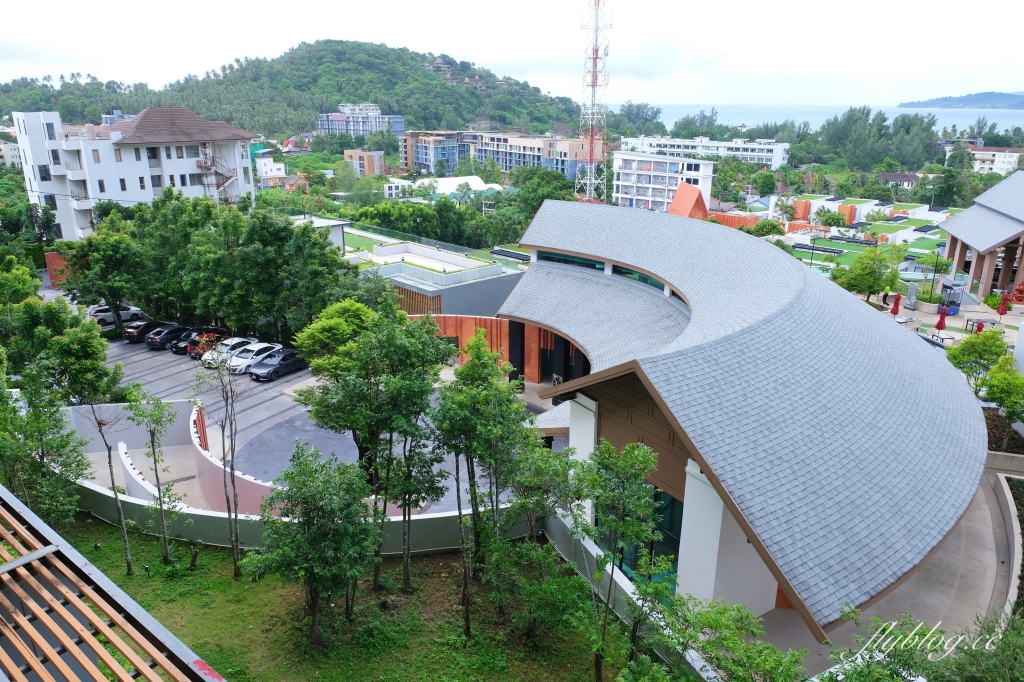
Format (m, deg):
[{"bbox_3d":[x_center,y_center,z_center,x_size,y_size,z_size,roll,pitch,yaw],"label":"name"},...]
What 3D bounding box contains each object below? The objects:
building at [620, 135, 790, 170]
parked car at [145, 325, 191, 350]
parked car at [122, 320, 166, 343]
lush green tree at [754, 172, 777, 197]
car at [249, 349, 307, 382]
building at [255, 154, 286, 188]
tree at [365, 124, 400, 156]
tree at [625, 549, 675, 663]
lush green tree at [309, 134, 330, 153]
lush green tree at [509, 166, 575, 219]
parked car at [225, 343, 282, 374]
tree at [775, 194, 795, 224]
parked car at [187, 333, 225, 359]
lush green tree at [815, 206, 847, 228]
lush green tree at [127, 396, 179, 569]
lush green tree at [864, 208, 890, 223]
[{"bbox_3d":[77.038,-74.817,275.569,62.000,13.000,14.000,11,22,29],"label":"building"},{"bbox_3d":[-27.628,-0.501,56.105,1.780,1.460,4.500,12,22,30],"label":"parked car"},{"bbox_3d":[-31.790,-1.147,60.484,1.800,1.450,4.650,12,22,30],"label":"parked car"},{"bbox_3d":[72.582,-44.435,195.000,5.640,7.290,5.360,7,20,19],"label":"lush green tree"},{"bbox_3d":[-16.962,1.635,50.167,1.800,1.460,4.550,12,23,31],"label":"car"},{"bbox_3d":[-81.387,-58.022,228.093,8.600,11.000,8.000,-12,23,-32],"label":"building"},{"bbox_3d":[-58.829,-90.856,310.000,16.350,14.540,15.540,0,19,0],"label":"tree"},{"bbox_3d":[5.058,10.420,26.459,2.000,5.300,2.000,0,19,0],"label":"tree"},{"bbox_3d":[-112.544,-115.768,400.000,11.880,10.150,11.280,-5,20,-14],"label":"lush green tree"},{"bbox_3d":[5.318,-23.912,119.654,11.500,13.000,11.500,0,19,0],"label":"lush green tree"},{"bbox_3d":[-20.265,1.221,53.870,1.730,1.480,4.200,12,22,30],"label":"parked car"},{"bbox_3d":[40.113,-19.342,100.453,2.940,4.380,2.940,0,19,0],"label":"tree"},{"bbox_3d":[-25.105,0.196,57.566,1.740,1.530,4.100,13,23,31],"label":"parked car"},{"bbox_3d":[45.015,-17.447,96.447,4.520,3.100,4.520,0,19,0],"label":"lush green tree"},{"bbox_3d":[-16.351,6.533,31.584,2.200,8.900,2.200,0,19,0],"label":"lush green tree"},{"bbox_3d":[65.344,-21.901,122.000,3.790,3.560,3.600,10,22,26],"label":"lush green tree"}]

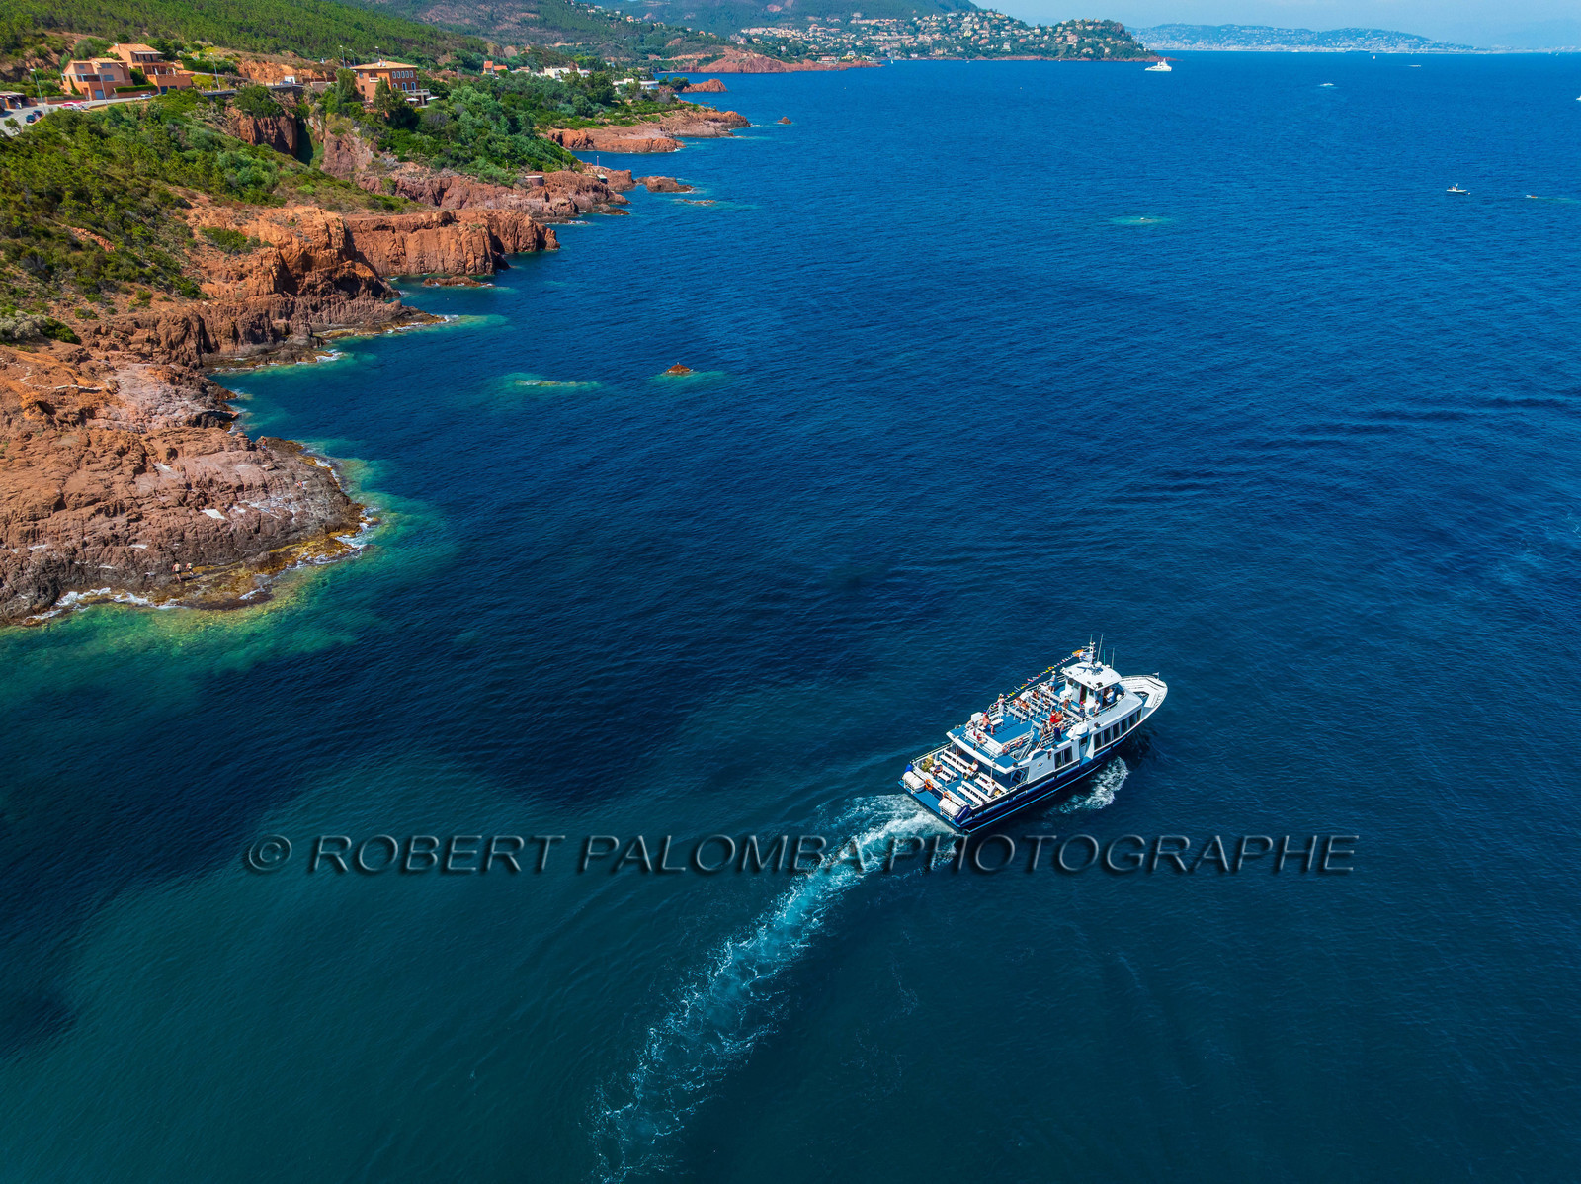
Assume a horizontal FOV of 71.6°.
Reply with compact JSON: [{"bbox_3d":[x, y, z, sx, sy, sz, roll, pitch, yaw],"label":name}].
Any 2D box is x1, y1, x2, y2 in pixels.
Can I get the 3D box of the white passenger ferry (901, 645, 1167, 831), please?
[{"bbox_3d":[19.259,8.503,79.412,24.000,8.100,6.600,-17,31,-31],"label":"white passenger ferry"}]

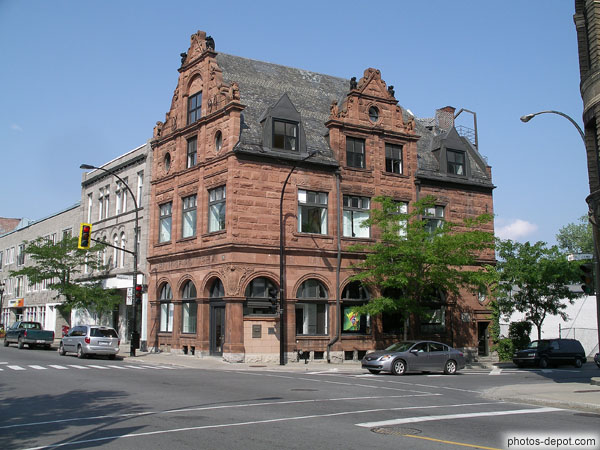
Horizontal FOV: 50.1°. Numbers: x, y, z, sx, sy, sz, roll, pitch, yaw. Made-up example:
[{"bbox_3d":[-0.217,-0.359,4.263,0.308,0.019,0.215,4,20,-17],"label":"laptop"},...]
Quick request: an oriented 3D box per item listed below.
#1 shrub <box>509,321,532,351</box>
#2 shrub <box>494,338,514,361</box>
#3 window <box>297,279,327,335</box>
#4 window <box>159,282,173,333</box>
[{"bbox_3d":[14.269,7.492,41.450,1.500,2.509,1.500,5,-10,-28],"label":"shrub"},{"bbox_3d":[13.200,8.020,41.000,1.400,1.550,1.300,-3,-9,18],"label":"shrub"},{"bbox_3d":[0.683,4.333,33.759,1.891,3.028,0.250,5,-10,-28],"label":"window"},{"bbox_3d":[-7.872,4.817,37.537,0.250,2.963,1.773,7,-11,-38],"label":"window"}]

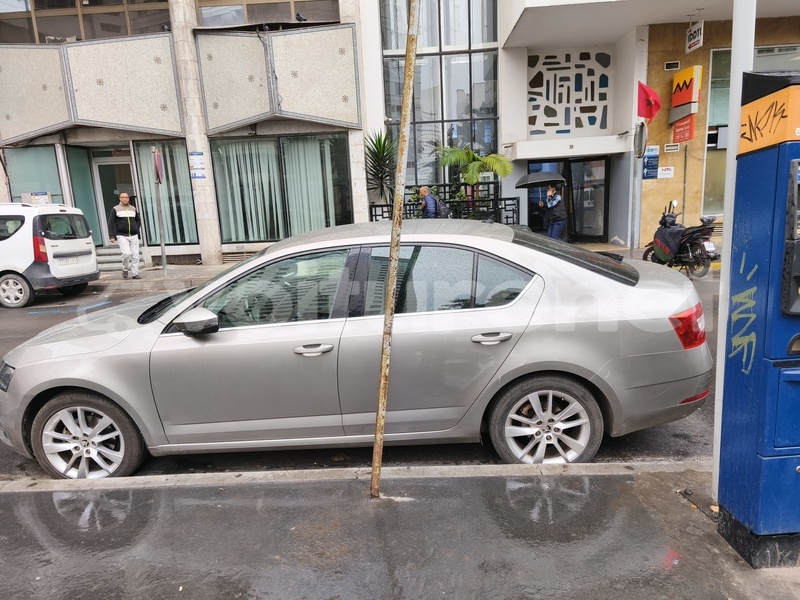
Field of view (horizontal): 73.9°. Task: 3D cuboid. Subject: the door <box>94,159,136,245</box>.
[{"bbox_3d":[-6.745,-2.328,12.756,0.965,2.091,0.090,-3,12,1],"label":"door"}]

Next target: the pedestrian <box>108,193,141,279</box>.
[{"bbox_3d":[-5.641,-1.313,10.927,0.580,1.752,0.400,-12,15,-37],"label":"pedestrian"}]

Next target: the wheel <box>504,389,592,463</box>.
[{"bbox_3d":[0.835,0.714,3.079,0.480,0.480,0.190,-2,12,2],"label":"wheel"}]

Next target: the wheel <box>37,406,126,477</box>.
[{"bbox_3d":[-1.846,0.825,3.187,0.480,0.480,0.190,-2,12,2],"label":"wheel"}]

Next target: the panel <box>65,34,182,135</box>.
[{"bbox_3d":[-5.939,-4.639,11.525,2.202,2.155,0.200,-6,12,-16],"label":"panel"}]

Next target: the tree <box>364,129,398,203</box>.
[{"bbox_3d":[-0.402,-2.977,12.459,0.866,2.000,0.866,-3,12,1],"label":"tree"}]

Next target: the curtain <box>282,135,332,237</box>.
[{"bbox_3d":[-2.136,-2.600,12.401,0.990,2.314,0.150,-3,12,1],"label":"curtain"}]

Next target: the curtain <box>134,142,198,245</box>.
[{"bbox_3d":[-5.454,-2.493,12.454,1.185,2.374,0.150,-3,12,1],"label":"curtain"}]

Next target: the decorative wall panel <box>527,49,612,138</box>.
[{"bbox_3d":[3.906,-4.743,12.246,1.958,2.040,0.200,-2,12,3],"label":"decorative wall panel"}]

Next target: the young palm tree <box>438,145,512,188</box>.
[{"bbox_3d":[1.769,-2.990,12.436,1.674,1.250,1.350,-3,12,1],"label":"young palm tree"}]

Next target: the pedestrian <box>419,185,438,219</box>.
[{"bbox_3d":[0.603,-1.522,11.074,0.450,1.660,0.500,-2,12,3],"label":"pedestrian"}]

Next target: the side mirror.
[{"bbox_3d":[-1.115,0.119,2.897,0.220,0.160,0.230,-2,11,3],"label":"side mirror"}]

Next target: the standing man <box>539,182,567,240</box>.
[{"bbox_3d":[3.255,-1.633,11.301,0.500,1.640,0.550,-6,12,-15],"label":"standing man"}]

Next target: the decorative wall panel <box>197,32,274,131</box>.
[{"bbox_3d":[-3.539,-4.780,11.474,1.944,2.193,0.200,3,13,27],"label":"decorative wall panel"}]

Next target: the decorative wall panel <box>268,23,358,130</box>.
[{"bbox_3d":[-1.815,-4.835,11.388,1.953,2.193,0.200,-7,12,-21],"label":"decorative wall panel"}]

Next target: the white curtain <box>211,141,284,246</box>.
[{"bbox_3d":[-3.537,-2.612,12.646,1.652,2.448,0.200,-2,12,3],"label":"white curtain"}]

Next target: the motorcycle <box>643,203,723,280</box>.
[{"bbox_3d":[4.616,-0.996,8.765,0.650,1.200,1.800,-4,11,-6],"label":"motorcycle"}]

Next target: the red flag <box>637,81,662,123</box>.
[{"bbox_3d":[4.670,-3.708,9.928,0.480,0.780,0.220,-4,12,-5],"label":"red flag"}]

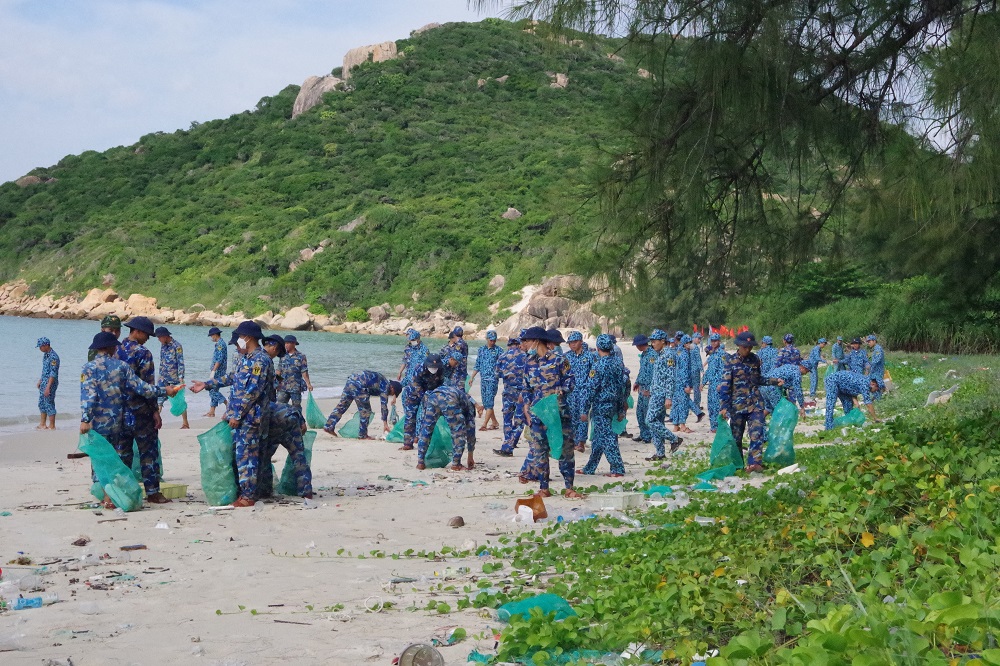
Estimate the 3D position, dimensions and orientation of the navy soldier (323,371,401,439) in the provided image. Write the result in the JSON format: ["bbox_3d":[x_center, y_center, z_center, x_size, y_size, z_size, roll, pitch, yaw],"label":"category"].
[{"bbox_3d":[-2.134,1.117,30.800,1.160,1.070,0.560,0,1,16],"label":"navy soldier"}]

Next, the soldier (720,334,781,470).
[{"bbox_3d":[3.044,0.829,24.200,0.760,1.710,0.500,0,1,-12],"label":"soldier"}]

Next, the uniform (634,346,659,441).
[{"bbox_3d":[2.221,0.929,30.200,0.360,1.430,0.460,0,0,-22],"label":"uniform"}]

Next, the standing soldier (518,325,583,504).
[{"bbox_3d":[0.510,0.806,20.200,0.600,1.723,0.450,0,1,25],"label":"standing soldier"}]

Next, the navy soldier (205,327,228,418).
[{"bbox_3d":[-5.256,0.731,37.000,0.500,1.680,0.480,0,1,9],"label":"navy soldier"}]

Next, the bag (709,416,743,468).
[{"bbox_3d":[2.651,1.270,23.400,0.400,0.620,0.280,0,0,0],"label":"bag"}]

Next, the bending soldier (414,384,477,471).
[{"bbox_3d":[-0.671,1.169,24.600,0.620,1.046,0.800,0,1,34],"label":"bending soldier"}]

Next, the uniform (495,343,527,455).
[{"bbox_3d":[0.183,0.942,28.100,0.520,1.540,0.420,0,1,-27],"label":"uniform"}]

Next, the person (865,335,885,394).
[{"bbox_3d":[8.242,0.894,44.000,0.380,1.690,0.500,0,1,-30],"label":"person"}]

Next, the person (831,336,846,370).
[{"bbox_3d":[10.582,0.949,62.500,0.500,1.680,0.380,0,0,-23],"label":"person"}]

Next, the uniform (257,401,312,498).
[{"bbox_3d":[-2.157,1.179,20.100,0.600,0.980,0.800,0,0,23],"label":"uniform"}]

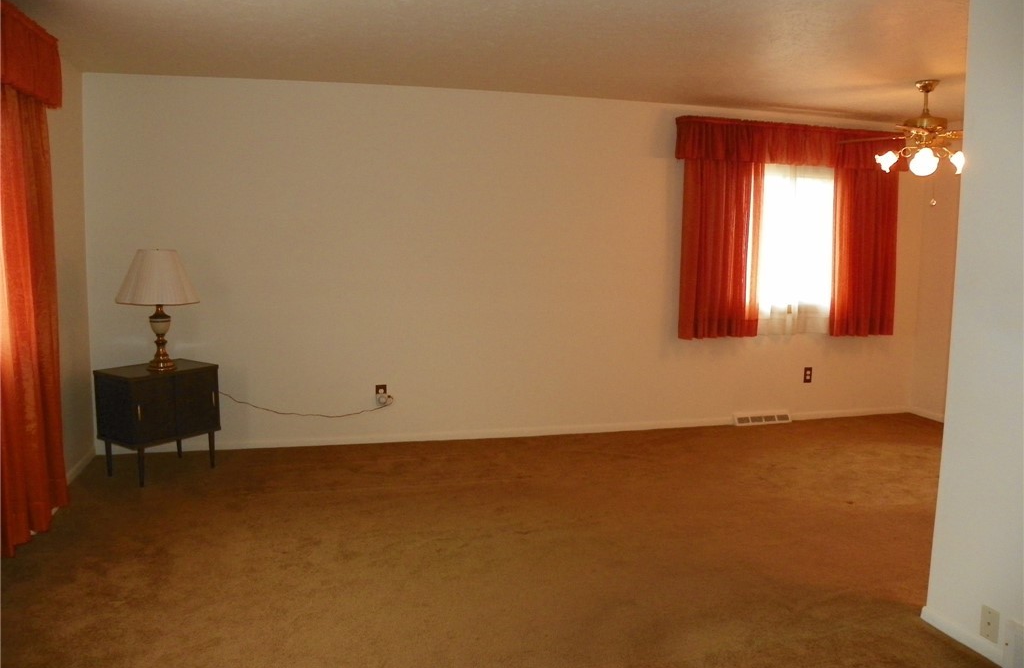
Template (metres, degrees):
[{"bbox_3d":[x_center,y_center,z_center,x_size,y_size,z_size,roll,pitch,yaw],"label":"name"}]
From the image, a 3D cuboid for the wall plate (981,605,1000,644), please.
[{"bbox_3d":[1.643,0.999,2.643,0.007,0.112,0.072,-1,7,-14],"label":"wall plate"}]

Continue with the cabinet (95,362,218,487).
[{"bbox_3d":[-2.122,0.523,4.642,0.391,0.638,0.555,5,8,33],"label":"cabinet"}]

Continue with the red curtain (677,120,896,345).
[{"bbox_3d":[2.157,-0.789,5.930,1.920,1.630,0.190,-1,7,-14],"label":"red curtain"}]

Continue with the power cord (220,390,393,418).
[{"bbox_3d":[-1.384,0.470,5.198,1.153,0.243,0.100,-1,7,-14],"label":"power cord"}]

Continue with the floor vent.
[{"bbox_3d":[2.039,0.686,6.154,0.500,0.085,0.050,-1,7,-14],"label":"floor vent"}]

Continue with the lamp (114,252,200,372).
[{"bbox_3d":[-2.085,-0.146,4.557,0.455,0.712,0.455,-1,7,-14],"label":"lamp"}]

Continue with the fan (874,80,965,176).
[{"bbox_3d":[2.483,-1.237,4.620,1.100,0.580,1.100,-1,7,-14],"label":"fan"}]

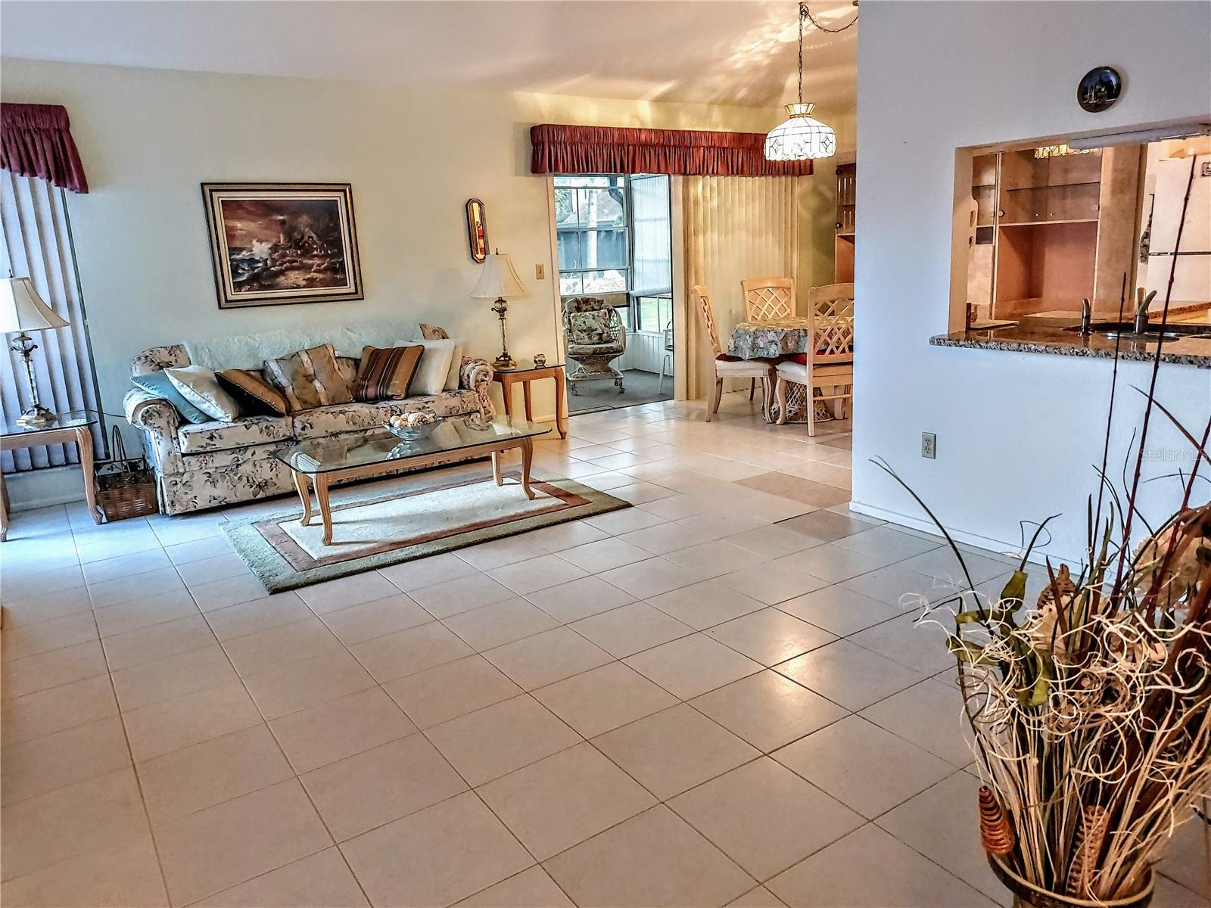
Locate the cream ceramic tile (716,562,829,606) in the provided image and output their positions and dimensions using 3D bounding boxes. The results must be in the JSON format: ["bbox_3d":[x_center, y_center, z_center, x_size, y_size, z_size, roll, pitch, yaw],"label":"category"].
[{"bbox_3d":[0.661,0.510,3.317,0.336,0.010,0.336,-11,16,-33],"label":"cream ceramic tile"}]

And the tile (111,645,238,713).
[{"bbox_3d":[-1.388,0.720,2.707,0.333,0.010,0.330,-11,16,-33],"label":"tile"}]

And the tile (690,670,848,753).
[{"bbox_3d":[0.469,0.724,2.396,0.335,0.010,0.335,-11,16,-33],"label":"tile"}]

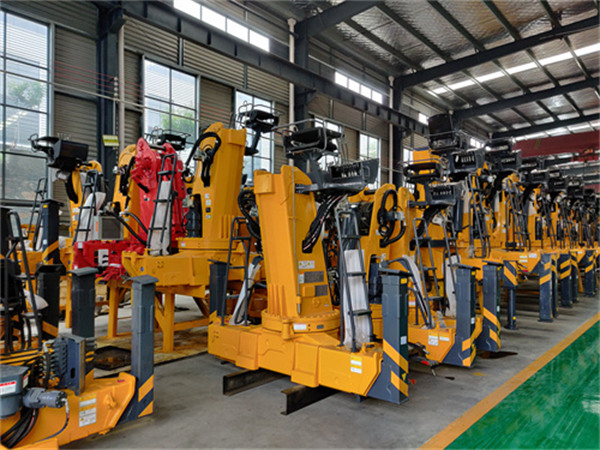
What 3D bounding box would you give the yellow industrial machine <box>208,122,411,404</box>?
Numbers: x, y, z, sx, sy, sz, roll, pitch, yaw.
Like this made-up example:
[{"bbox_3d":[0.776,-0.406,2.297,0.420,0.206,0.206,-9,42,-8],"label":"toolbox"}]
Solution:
[{"bbox_3d":[-0.048,0.297,4.581,2.525,2.222,1.151,-2,-3,39],"label":"yellow industrial machine"}]

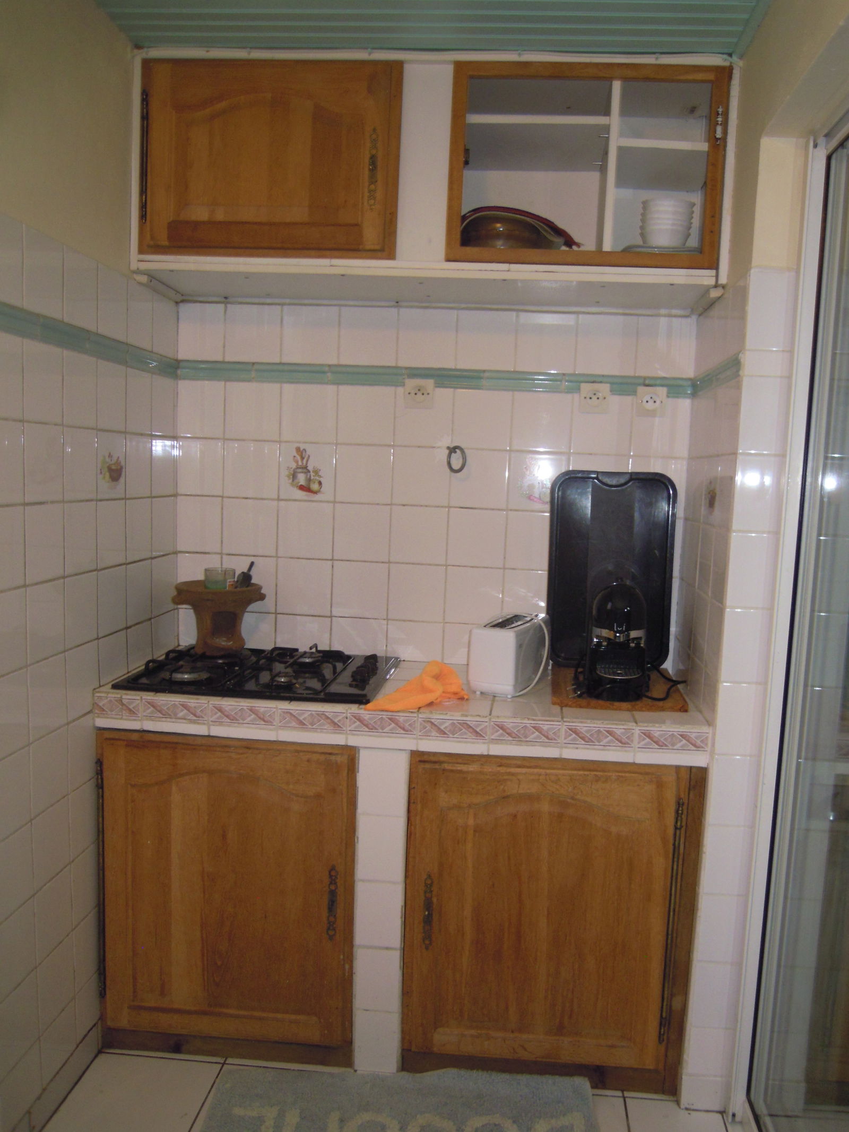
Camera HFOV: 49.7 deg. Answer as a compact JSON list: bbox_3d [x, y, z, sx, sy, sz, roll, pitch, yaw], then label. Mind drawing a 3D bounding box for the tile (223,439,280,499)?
[{"bbox_3d":[-0.459,-0.256,2.430,0.150,0.150,0.010,2,6,6],"label":"tile"}]

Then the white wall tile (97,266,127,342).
[{"bbox_3d":[-0.695,-0.587,2.056,0.008,0.149,0.150,3,6,6],"label":"white wall tile"}]

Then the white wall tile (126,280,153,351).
[{"bbox_3d":[-0.663,-0.580,2.130,0.010,0.147,0.150,2,6,6],"label":"white wall tile"}]

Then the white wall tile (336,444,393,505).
[{"bbox_3d":[-0.158,-0.242,2.423,0.150,0.151,0.008,3,6,6],"label":"white wall tile"}]

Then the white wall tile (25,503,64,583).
[{"bbox_3d":[-0.727,-0.044,1.755,0.010,0.150,0.150,2,6,6],"label":"white wall tile"}]

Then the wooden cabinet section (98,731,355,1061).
[{"bbox_3d":[-0.424,0.731,2.273,0.583,0.756,0.485,2,6,5],"label":"wooden cabinet section"}]

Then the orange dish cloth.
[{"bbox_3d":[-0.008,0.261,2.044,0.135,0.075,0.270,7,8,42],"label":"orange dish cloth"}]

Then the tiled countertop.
[{"bbox_3d":[-0.045,0.324,2.220,1.338,0.087,0.512,3,6,5],"label":"tiled countertop"}]

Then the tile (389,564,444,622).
[{"bbox_3d":[-0.018,0.072,2.439,0.150,0.151,0.008,3,6,6],"label":"tile"}]

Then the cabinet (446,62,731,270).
[{"bbox_3d":[0.357,-0.853,2.099,0.566,0.407,0.398,3,6,6],"label":"cabinet"}]

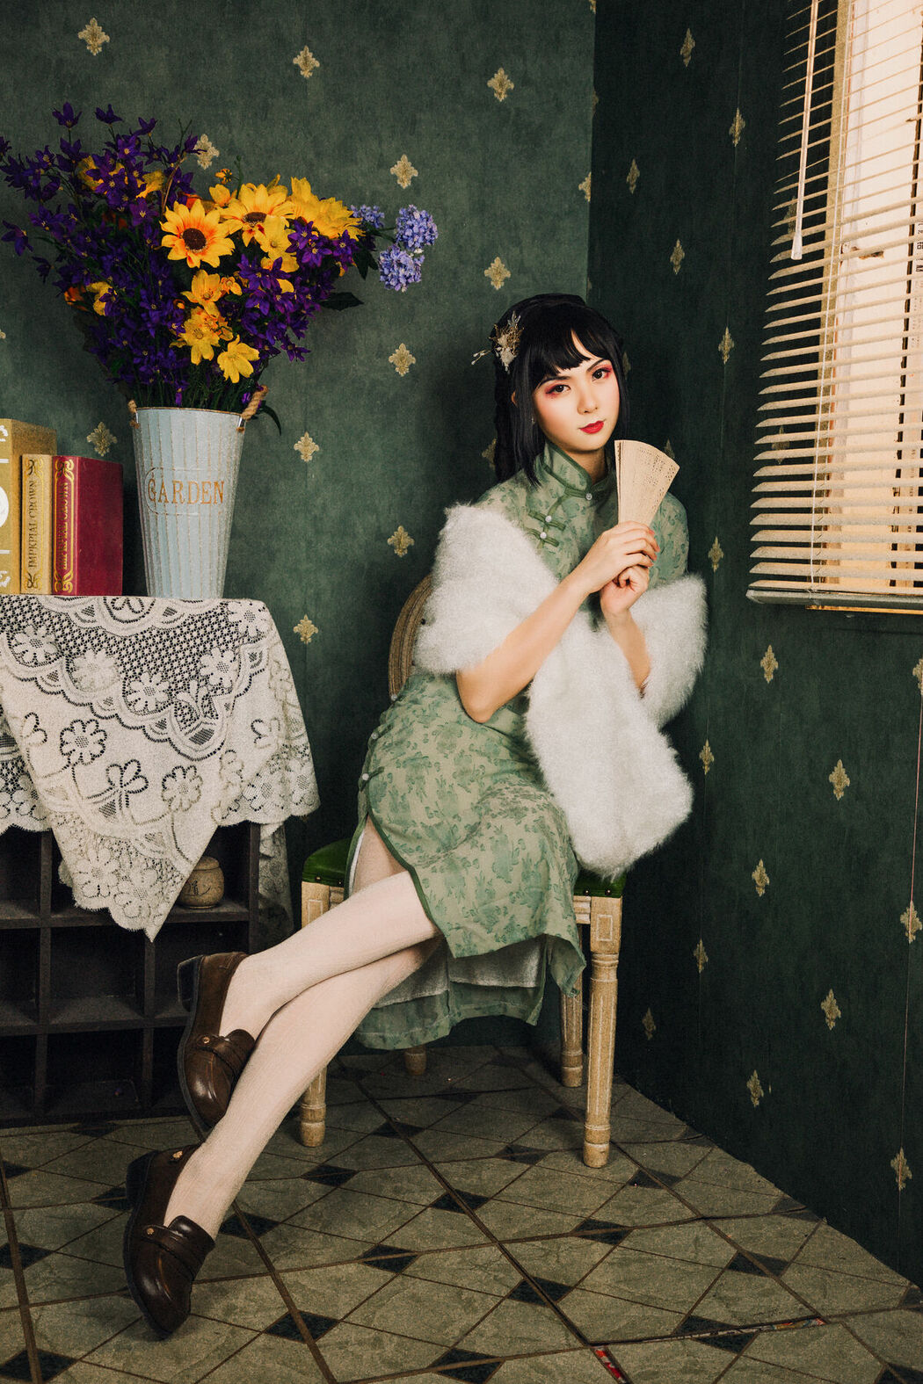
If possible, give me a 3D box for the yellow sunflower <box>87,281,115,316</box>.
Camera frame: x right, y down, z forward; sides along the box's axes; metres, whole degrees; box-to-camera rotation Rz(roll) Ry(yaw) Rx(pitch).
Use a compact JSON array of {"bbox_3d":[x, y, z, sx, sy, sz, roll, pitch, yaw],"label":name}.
[{"bbox_3d":[-0.557,-0.608,2.670,0.048,0.056,0.040,3,1,15],"label":"yellow sunflower"}]

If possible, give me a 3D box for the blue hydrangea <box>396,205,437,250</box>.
[{"bbox_3d":[-0.072,-0.732,2.730,0.068,0.073,0.066,0,5,-10],"label":"blue hydrangea"}]

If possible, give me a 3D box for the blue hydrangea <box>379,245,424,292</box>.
[{"bbox_3d":[-0.094,-0.666,2.720,0.069,0.072,0.066,0,5,-10],"label":"blue hydrangea"}]

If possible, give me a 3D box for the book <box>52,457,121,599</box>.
[{"bbox_3d":[-0.590,-0.260,2.740,0.044,0.212,0.152,3,5,15],"label":"book"}]

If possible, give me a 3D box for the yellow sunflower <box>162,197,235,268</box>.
[{"bbox_3d":[-0.404,-0.702,2.650,0.113,0.106,0.045,0,0,-10],"label":"yellow sunflower"}]

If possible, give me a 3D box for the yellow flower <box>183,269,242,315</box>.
[{"bbox_3d":[-0.381,-0.611,2.640,0.087,0.070,0.050,1,5,-7],"label":"yellow flower"}]

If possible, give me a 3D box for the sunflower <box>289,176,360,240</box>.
[{"bbox_3d":[-0.212,-0.750,2.680,0.098,0.092,0.060,-1,-6,-22],"label":"sunflower"}]

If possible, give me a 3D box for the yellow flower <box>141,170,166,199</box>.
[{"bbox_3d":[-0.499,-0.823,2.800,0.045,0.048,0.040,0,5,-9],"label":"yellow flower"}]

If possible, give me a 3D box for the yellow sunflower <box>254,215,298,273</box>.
[{"bbox_3d":[-0.283,-0.683,2.640,0.067,0.085,0.045,0,-5,-10],"label":"yellow sunflower"}]

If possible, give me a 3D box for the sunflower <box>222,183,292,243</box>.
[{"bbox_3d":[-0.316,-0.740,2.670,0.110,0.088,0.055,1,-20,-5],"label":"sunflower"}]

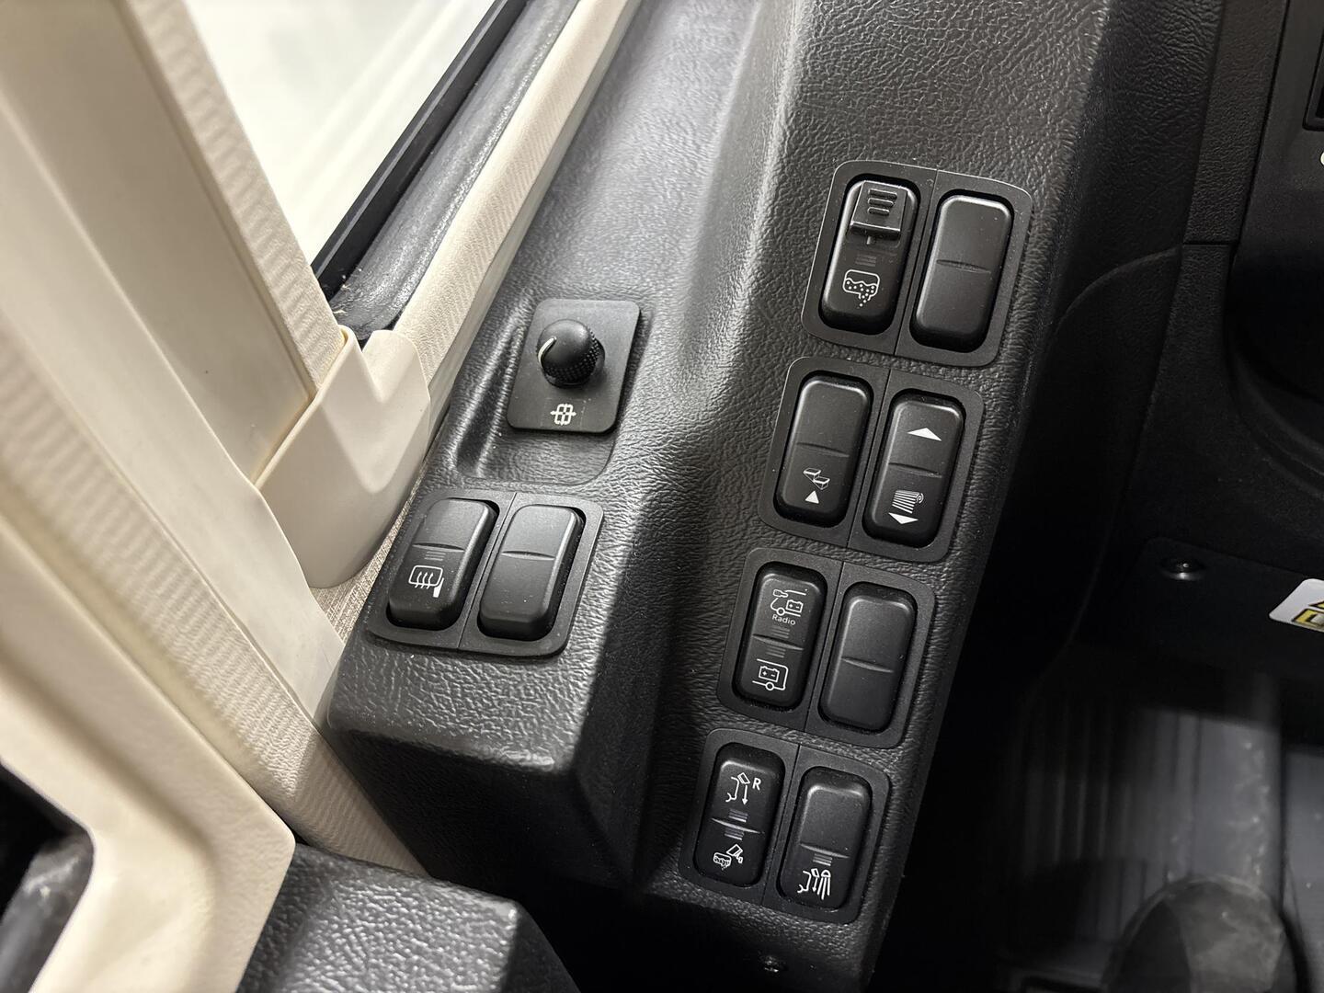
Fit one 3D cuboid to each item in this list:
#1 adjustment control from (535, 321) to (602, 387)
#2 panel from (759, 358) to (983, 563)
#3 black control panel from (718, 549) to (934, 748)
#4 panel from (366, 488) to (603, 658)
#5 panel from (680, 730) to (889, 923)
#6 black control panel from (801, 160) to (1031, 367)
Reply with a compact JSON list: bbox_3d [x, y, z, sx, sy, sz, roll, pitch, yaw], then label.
[{"bbox_3d":[-0.033,-0.052,0.346,0.022,0.019,0.022,5,55,11],"label":"adjustment control"},{"bbox_3d":[0.066,-0.012,0.318,0.062,0.012,0.057,12,96,8],"label":"panel"},{"bbox_3d":[0.053,0.050,0.324,0.062,0.012,0.057,12,96,8],"label":"black control panel"},{"bbox_3d":[-0.053,0.020,0.303,0.062,0.012,0.057,5,52,12],"label":"panel"},{"bbox_3d":[0.040,0.110,0.330,0.062,0.012,0.057,12,96,8],"label":"panel"},{"bbox_3d":[0.080,-0.073,0.311,0.062,0.012,0.057,12,96,8],"label":"black control panel"}]

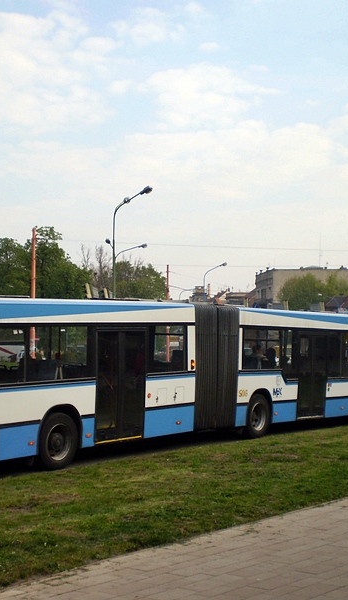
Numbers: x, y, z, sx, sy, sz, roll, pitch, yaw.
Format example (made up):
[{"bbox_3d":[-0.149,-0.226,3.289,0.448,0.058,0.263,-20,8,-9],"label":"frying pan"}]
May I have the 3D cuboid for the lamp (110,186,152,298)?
[{"bbox_3d":[-1.980,-0.680,47.300,2.500,9.500,0.350,-2,-3,37],"label":"lamp"}]

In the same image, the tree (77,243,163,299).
[{"bbox_3d":[-4.270,0.360,82.000,7.300,10.100,7.000,0,-2,0],"label":"tree"}]

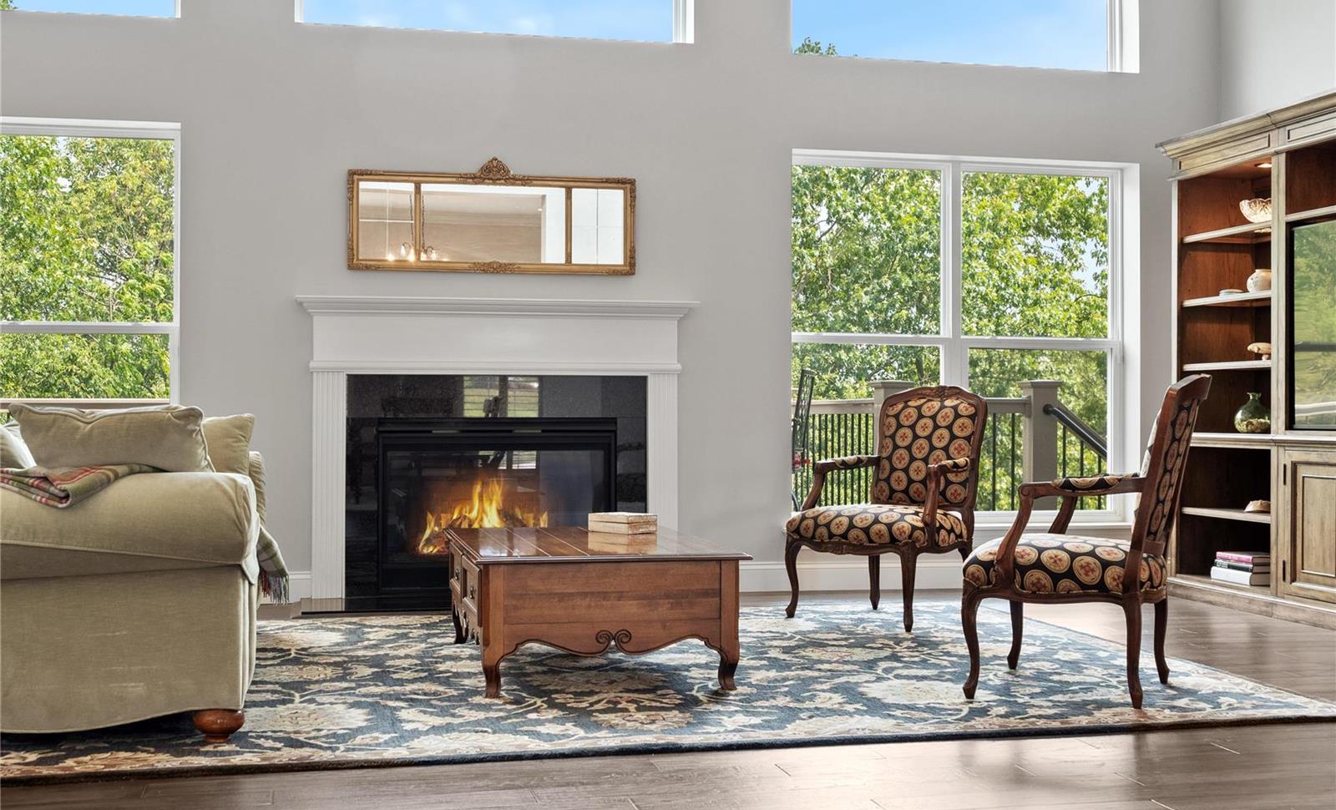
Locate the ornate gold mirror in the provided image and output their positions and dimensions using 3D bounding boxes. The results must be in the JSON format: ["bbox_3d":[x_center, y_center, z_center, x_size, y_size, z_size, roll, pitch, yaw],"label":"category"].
[{"bbox_3d":[-0.812,-0.896,7.679,1.358,0.544,0.050,0,0,-13],"label":"ornate gold mirror"}]

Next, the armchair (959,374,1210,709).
[{"bbox_3d":[1.349,0.407,5.187,0.720,1.000,0.680,0,0,26],"label":"armchair"}]

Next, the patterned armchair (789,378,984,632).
[{"bbox_3d":[0.980,0.415,7.033,0.680,1.000,0.720,0,0,45],"label":"patterned armchair"}]

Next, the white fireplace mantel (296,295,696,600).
[{"bbox_3d":[-0.777,0.201,7.616,1.870,1.367,0.180,0,0,-13],"label":"white fireplace mantel"}]

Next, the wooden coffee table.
[{"bbox_3d":[-0.299,0.689,5.699,0.873,0.435,1.259,0,0,-13],"label":"wooden coffee table"}]

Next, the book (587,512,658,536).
[{"bbox_3d":[-0.168,0.440,6.075,0.135,0.069,0.214,0,0,-45],"label":"book"}]

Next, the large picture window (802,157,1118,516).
[{"bbox_3d":[1.480,-0.317,8.424,1.873,1.861,0.100,0,0,-13],"label":"large picture window"}]

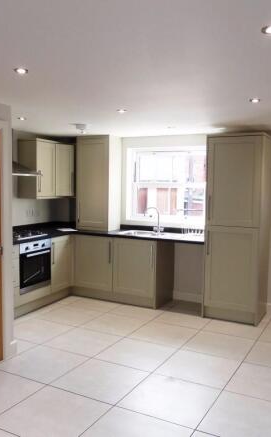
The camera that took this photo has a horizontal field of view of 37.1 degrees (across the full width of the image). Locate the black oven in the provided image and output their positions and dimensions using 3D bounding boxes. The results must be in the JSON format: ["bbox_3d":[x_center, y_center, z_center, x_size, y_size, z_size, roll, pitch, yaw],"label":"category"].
[{"bbox_3d":[-1.439,0.559,5.020,0.560,0.597,0.593,3,5,27],"label":"black oven"}]

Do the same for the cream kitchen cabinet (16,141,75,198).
[{"bbox_3d":[-1.231,-0.672,5.678,0.330,0.780,0.850,3,5,27],"label":"cream kitchen cabinet"}]

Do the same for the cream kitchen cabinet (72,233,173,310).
[{"bbox_3d":[-0.171,0.667,5.527,1.260,0.870,0.580,3,5,27],"label":"cream kitchen cabinet"}]

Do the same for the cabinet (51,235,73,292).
[{"bbox_3d":[-1.231,0.587,5.482,0.580,0.730,0.440,3,5,27],"label":"cabinet"}]

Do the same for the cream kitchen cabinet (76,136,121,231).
[{"bbox_3d":[-0.546,-0.487,5.799,0.560,1.300,0.318,3,5,27],"label":"cream kitchen cabinet"}]

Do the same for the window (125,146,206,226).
[{"bbox_3d":[0.418,-0.454,5.577,1.205,1.050,0.090,3,5,27],"label":"window"}]

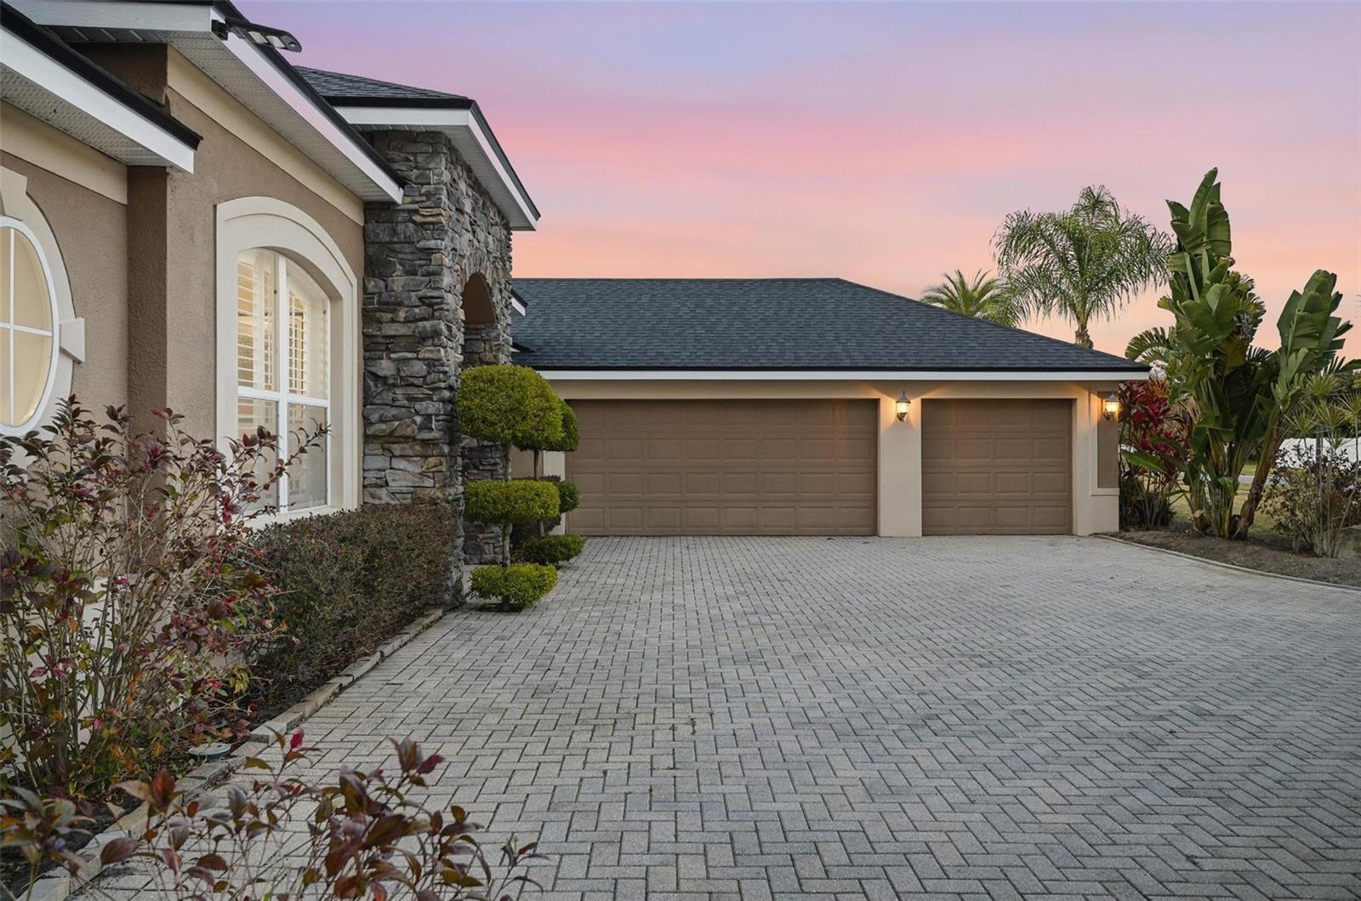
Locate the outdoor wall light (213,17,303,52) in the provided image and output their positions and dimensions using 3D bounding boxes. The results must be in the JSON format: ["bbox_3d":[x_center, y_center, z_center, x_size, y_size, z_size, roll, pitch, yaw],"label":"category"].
[{"bbox_3d":[-2.310,-2.280,5.170,0.460,0.180,0.200,0,0,0],"label":"outdoor wall light"}]

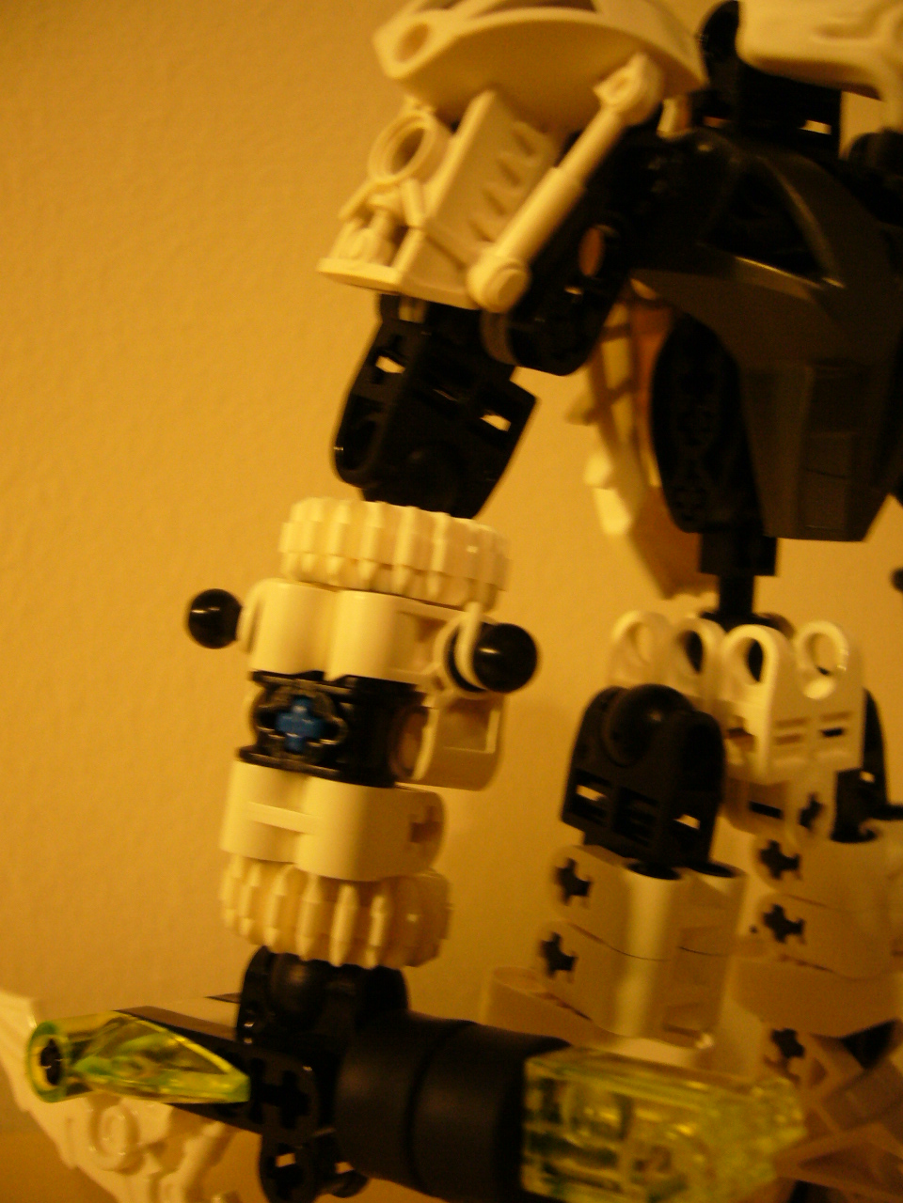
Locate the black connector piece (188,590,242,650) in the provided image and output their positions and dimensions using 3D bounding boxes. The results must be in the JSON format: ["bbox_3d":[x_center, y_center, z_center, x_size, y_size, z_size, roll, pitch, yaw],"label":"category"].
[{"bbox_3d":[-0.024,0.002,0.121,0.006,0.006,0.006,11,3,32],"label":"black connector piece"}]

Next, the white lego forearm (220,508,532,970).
[{"bbox_3d":[-0.008,0.012,0.119,0.026,0.041,0.024,9,0,24],"label":"white lego forearm"}]

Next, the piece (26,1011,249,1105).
[{"bbox_3d":[-0.031,0.046,0.123,0.021,0.009,0.008,13,-8,-39],"label":"piece"}]

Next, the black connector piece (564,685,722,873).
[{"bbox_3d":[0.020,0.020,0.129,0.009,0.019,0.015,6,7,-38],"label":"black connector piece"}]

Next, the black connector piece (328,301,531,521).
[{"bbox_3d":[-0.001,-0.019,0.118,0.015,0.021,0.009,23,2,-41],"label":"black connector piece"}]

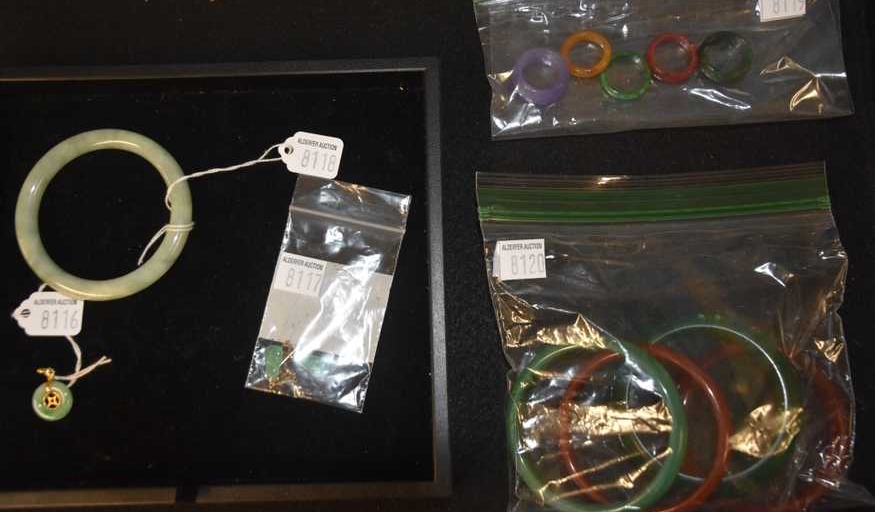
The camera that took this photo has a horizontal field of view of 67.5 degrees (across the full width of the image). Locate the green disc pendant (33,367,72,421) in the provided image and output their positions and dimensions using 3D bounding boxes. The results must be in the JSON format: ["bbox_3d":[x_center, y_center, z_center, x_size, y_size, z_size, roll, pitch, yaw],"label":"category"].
[{"bbox_3d":[-0.162,0.058,0.276,0.017,0.005,0.022,-8,81,-1],"label":"green disc pendant"}]

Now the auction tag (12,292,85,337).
[{"bbox_3d":[-0.168,0.025,0.283,0.030,0.001,0.019,1,81,0],"label":"auction tag"}]

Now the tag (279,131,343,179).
[{"bbox_3d":[-0.057,-0.045,0.293,0.028,0.001,0.020,8,81,1],"label":"tag"}]

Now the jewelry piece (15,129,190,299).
[{"bbox_3d":[-0.146,-0.018,0.286,0.077,0.009,0.077,0,81,0],"label":"jewelry piece"}]

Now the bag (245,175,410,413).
[{"bbox_3d":[-0.047,0.014,0.283,0.051,0.005,0.097,12,81,2],"label":"bag"}]

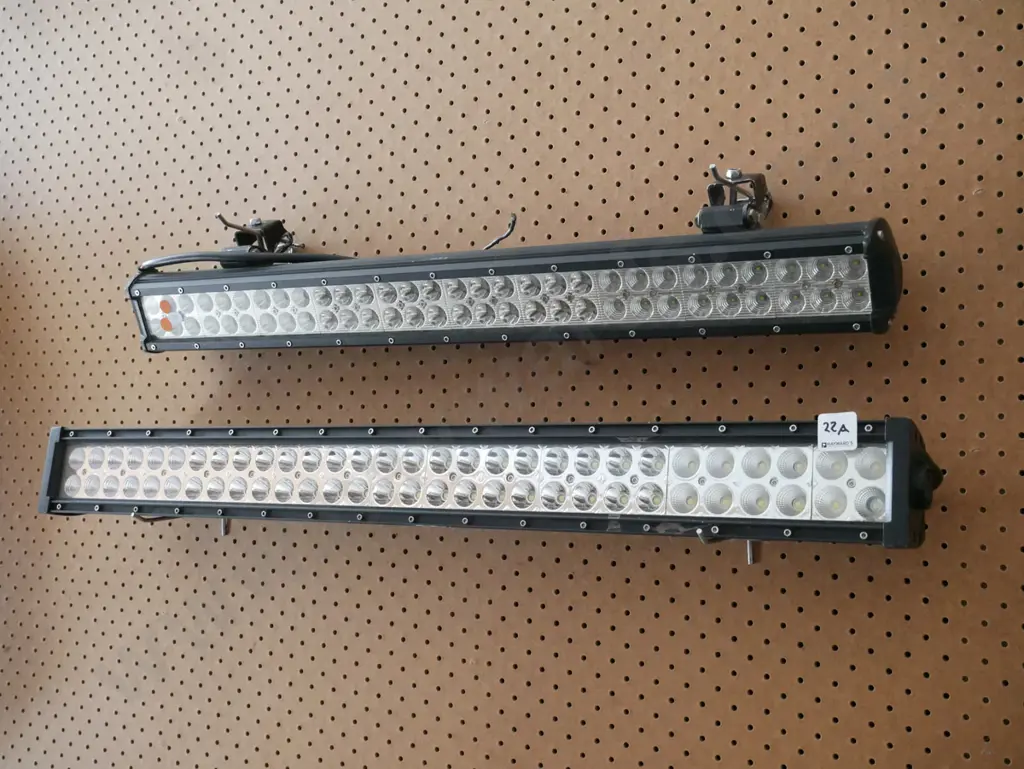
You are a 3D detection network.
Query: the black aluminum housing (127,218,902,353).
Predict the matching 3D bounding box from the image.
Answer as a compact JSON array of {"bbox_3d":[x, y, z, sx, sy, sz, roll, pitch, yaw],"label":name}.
[{"bbox_3d":[-0.049,-0.075,0.910,0.714,0.075,0.064,0,23,27],"label":"black aluminum housing"}]

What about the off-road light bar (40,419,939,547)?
[{"bbox_3d":[-0.084,0.083,0.911,0.828,0.087,0.069,-2,-16,26],"label":"off-road light bar"}]

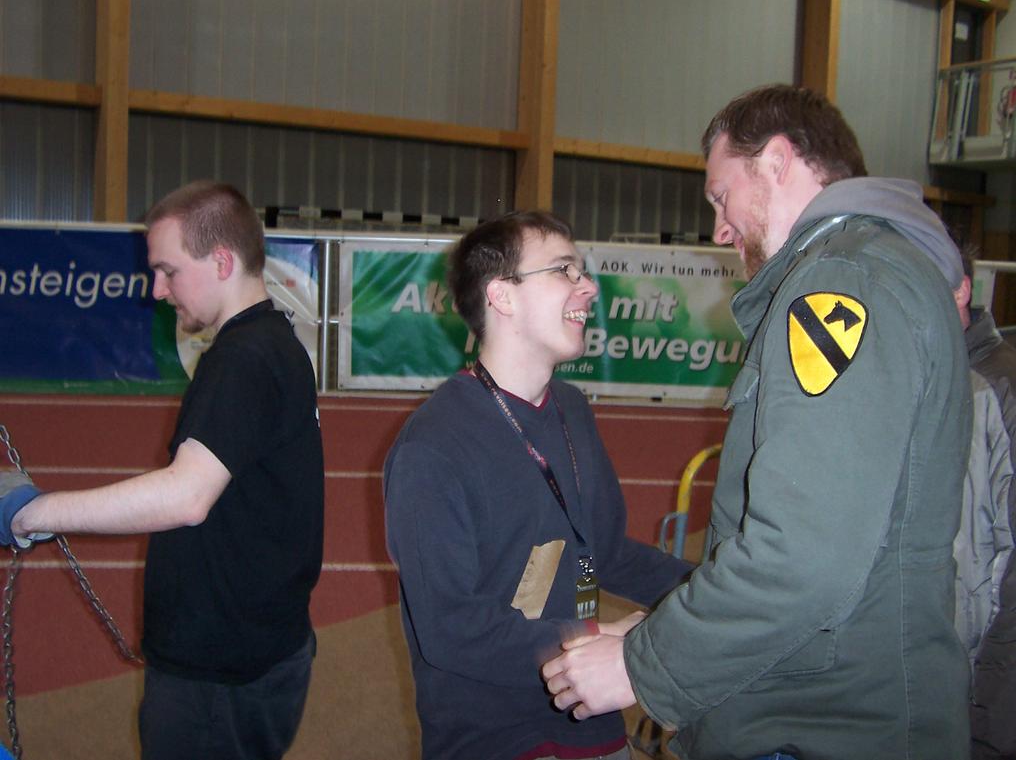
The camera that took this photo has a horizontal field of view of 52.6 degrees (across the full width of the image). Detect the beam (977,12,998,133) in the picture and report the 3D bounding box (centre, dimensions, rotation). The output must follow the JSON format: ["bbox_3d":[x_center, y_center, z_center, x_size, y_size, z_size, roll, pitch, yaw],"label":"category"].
[{"bbox_3d":[7.430,-4.806,16.121,0.140,2.060,0.170,-2,7,-32],"label":"beam"}]

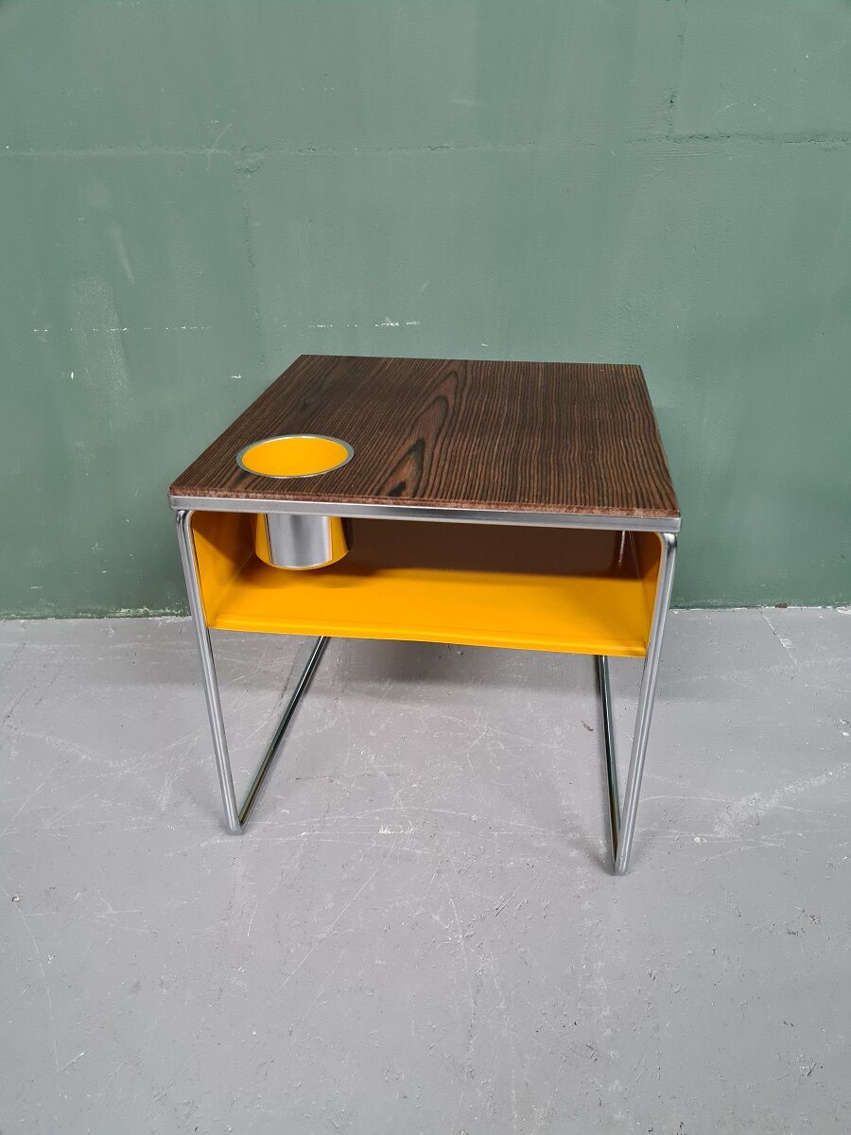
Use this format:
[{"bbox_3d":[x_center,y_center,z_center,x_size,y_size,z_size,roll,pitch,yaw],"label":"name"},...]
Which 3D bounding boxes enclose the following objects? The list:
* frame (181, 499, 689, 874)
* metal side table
[{"bbox_3d":[0.024,0.029,0.961,0.412,0.379,0.420,3,29,8],"label":"frame"},{"bbox_3d":[0.024,0.021,0.959,0.415,0.397,0.420,3,29,8],"label":"metal side table"}]

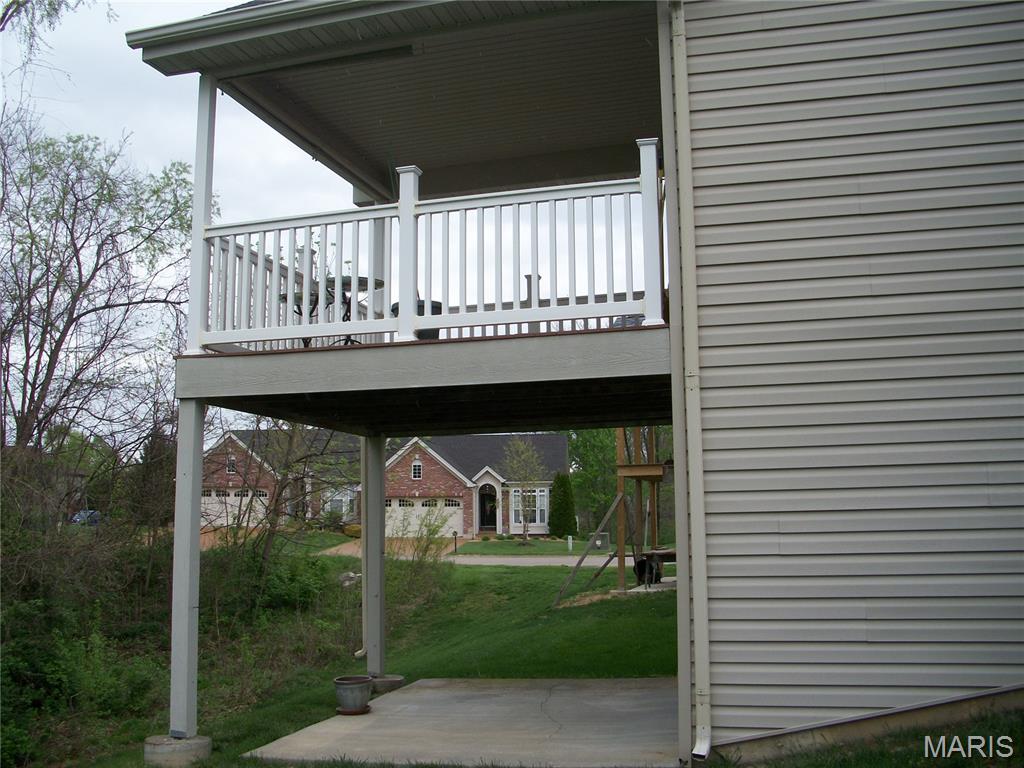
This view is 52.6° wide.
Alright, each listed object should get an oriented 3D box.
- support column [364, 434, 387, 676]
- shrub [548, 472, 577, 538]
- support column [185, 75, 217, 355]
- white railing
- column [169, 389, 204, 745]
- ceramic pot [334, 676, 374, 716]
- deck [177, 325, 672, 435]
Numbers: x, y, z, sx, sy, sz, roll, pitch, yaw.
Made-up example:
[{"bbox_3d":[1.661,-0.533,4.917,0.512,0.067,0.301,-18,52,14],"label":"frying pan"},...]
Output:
[{"bbox_3d":[-1.369,1.730,10.460,0.135,2.394,0.135,-3,-8,15],"label":"support column"},{"bbox_3d":[2.707,6.529,55.500,1.450,3.500,1.450,-1,-8,0],"label":"shrub"},{"bbox_3d":[-2.236,-1.242,7.530,0.135,2.090,0.135,-3,-8,15],"label":"support column"},{"bbox_3d":[-0.628,-0.884,7.023,3.296,1.213,0.152,-3,-8,15],"label":"white railing"},{"bbox_3d":[-2.245,1.253,7.171,0.135,2.341,0.135,-3,-8,15],"label":"column"},{"bbox_3d":[-1.292,2.543,8.453,0.300,0.265,0.300,-1,-8,0],"label":"ceramic pot"},{"bbox_3d":[-0.239,0.095,8.555,3.486,0.321,3.594,-3,-8,15],"label":"deck"}]

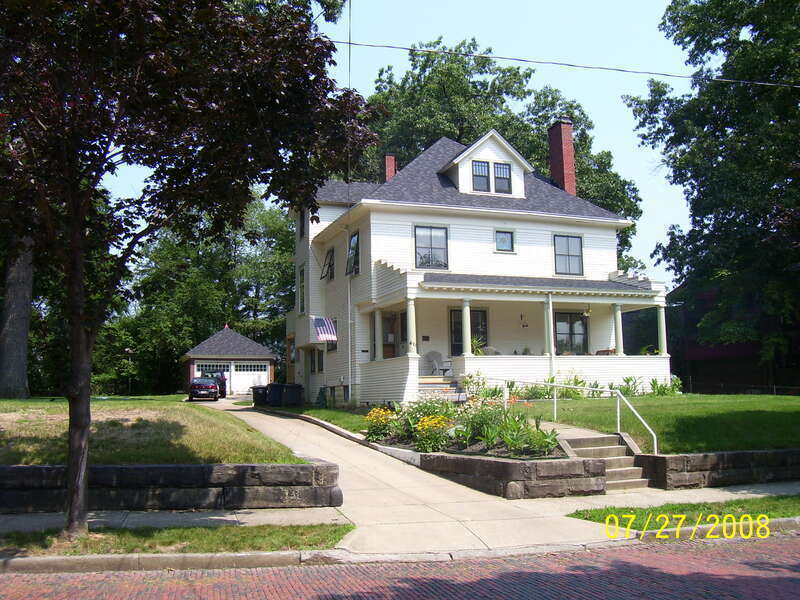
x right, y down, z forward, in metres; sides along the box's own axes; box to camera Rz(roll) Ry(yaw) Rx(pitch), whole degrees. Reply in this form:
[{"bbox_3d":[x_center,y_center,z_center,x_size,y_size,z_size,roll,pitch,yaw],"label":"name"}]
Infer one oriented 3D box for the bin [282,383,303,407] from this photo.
[{"bbox_3d":[-4.795,4.272,35.366,0.660,1.060,0.760,2,-8,-22],"label":"bin"}]

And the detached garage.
[{"bbox_3d":[-12.994,4.549,59.401,6.320,5.261,6.100,2,-8,-22],"label":"detached garage"}]

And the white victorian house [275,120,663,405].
[{"bbox_3d":[2.454,-2.040,36.562,13.300,13.500,15.500,2,-8,-22],"label":"white victorian house"}]

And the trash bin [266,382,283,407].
[{"bbox_3d":[-5.681,4.326,35.766,0.630,1.060,0.740,2,-8,-22],"label":"trash bin"}]

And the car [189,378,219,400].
[{"bbox_3d":[-12.449,5.614,49.888,1.770,1.430,4.650,1,-8,-19],"label":"car"}]

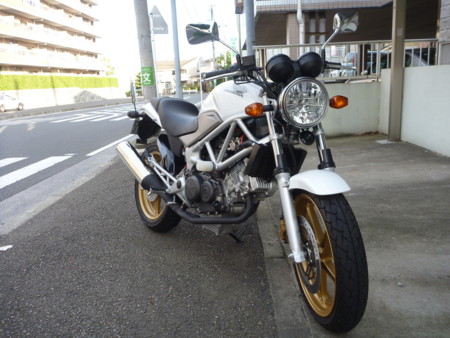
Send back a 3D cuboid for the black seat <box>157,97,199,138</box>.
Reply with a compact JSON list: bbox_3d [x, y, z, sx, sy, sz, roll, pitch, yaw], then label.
[{"bbox_3d":[-0.213,-0.289,2.247,0.260,0.190,0.400,5,5,-37],"label":"black seat"}]

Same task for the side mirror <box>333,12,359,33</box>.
[{"bbox_3d":[0.569,-0.692,1.720,0.135,0.095,0.055,-8,12,-22],"label":"side mirror"}]

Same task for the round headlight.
[{"bbox_3d":[0.303,-0.265,1.472,0.195,0.195,0.130,-6,9,-7],"label":"round headlight"}]

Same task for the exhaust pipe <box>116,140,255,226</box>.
[{"bbox_3d":[-0.303,0.070,2.136,0.250,0.390,1.260,5,5,-37],"label":"exhaust pipe"}]

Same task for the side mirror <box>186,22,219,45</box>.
[{"bbox_3d":[-0.101,-0.608,1.635,0.135,0.095,0.055,-3,11,7],"label":"side mirror"}]

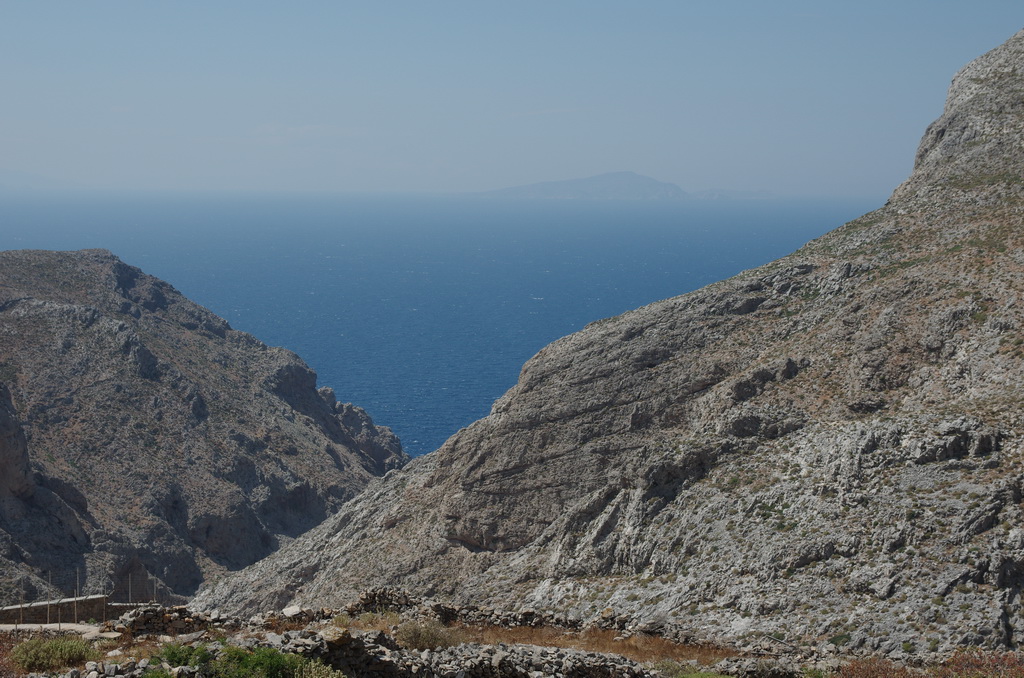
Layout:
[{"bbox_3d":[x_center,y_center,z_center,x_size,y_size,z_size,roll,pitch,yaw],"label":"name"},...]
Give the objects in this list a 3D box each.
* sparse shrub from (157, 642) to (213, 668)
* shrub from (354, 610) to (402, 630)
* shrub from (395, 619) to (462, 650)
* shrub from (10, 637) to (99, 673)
[{"bbox_3d":[-7.212,6.969,37.500,1.220,0.520,1.000,0,5,0],"label":"sparse shrub"},{"bbox_3d":[-3.633,7.604,46.000,1.220,0.480,0.950,0,5,0],"label":"shrub"},{"bbox_3d":[-2.035,7.201,41.500,1.650,0.700,1.350,0,5,0],"label":"shrub"},{"bbox_3d":[-10.208,7.040,38.000,1.950,0.720,1.450,0,5,0],"label":"shrub"}]

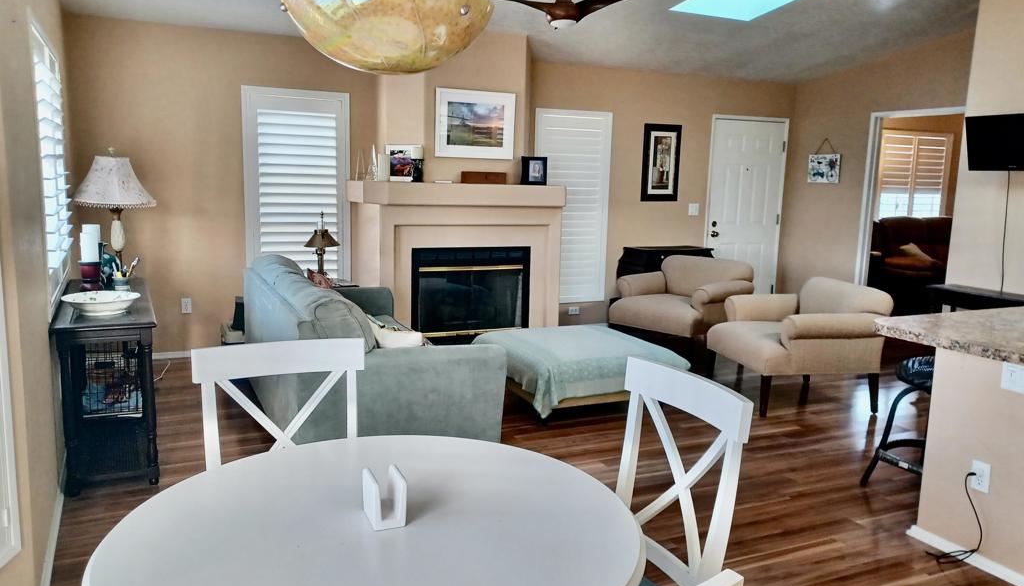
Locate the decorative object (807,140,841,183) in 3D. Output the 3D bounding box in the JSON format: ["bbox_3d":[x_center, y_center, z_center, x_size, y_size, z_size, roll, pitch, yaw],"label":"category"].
[{"bbox_3d":[3.101,-1.313,7.362,0.025,0.431,0.361,-3,10,-27],"label":"decorative object"}]

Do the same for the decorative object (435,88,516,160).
[{"bbox_3d":[-0.291,-1.349,5.938,0.681,0.539,0.030,-2,9,-24],"label":"decorative object"}]

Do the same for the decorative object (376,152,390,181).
[{"bbox_3d":[-0.990,-0.965,5.734,0.091,0.206,0.085,-2,9,-24],"label":"decorative object"}]

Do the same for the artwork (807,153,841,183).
[{"bbox_3d":[3.101,-1.236,7.361,0.025,0.277,0.388,-2,10,-24],"label":"artwork"}]

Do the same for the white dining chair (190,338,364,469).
[{"bbox_3d":[-0.562,0.640,1.922,0.463,0.947,0.544,-2,10,-24],"label":"white dining chair"}]

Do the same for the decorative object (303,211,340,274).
[{"bbox_3d":[-1.422,-0.354,5.540,0.267,0.514,0.267,-2,10,-24],"label":"decorative object"}]

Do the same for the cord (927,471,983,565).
[{"bbox_3d":[1.699,0.860,2.835,0.100,0.350,0.150,-3,10,-27],"label":"cord"}]

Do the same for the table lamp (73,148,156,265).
[{"bbox_3d":[-2.362,-0.452,4.422,0.440,0.802,0.440,-2,9,-24],"label":"table lamp"}]

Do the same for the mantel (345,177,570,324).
[{"bbox_3d":[-0.412,-0.222,6.194,1.790,1.367,0.466,-2,9,-24],"label":"mantel"}]

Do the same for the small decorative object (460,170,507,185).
[{"bbox_3d":[-0.220,-0.889,5.730,0.373,0.093,0.151,-2,10,-24],"label":"small decorative object"}]

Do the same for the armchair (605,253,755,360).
[{"bbox_3d":[1.362,0.123,6.128,0.840,0.810,0.870,9,11,40],"label":"armchair"}]

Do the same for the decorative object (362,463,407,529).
[{"bbox_3d":[-0.251,0.401,1.452,0.060,0.090,0.092,-2,9,-24],"label":"decorative object"}]

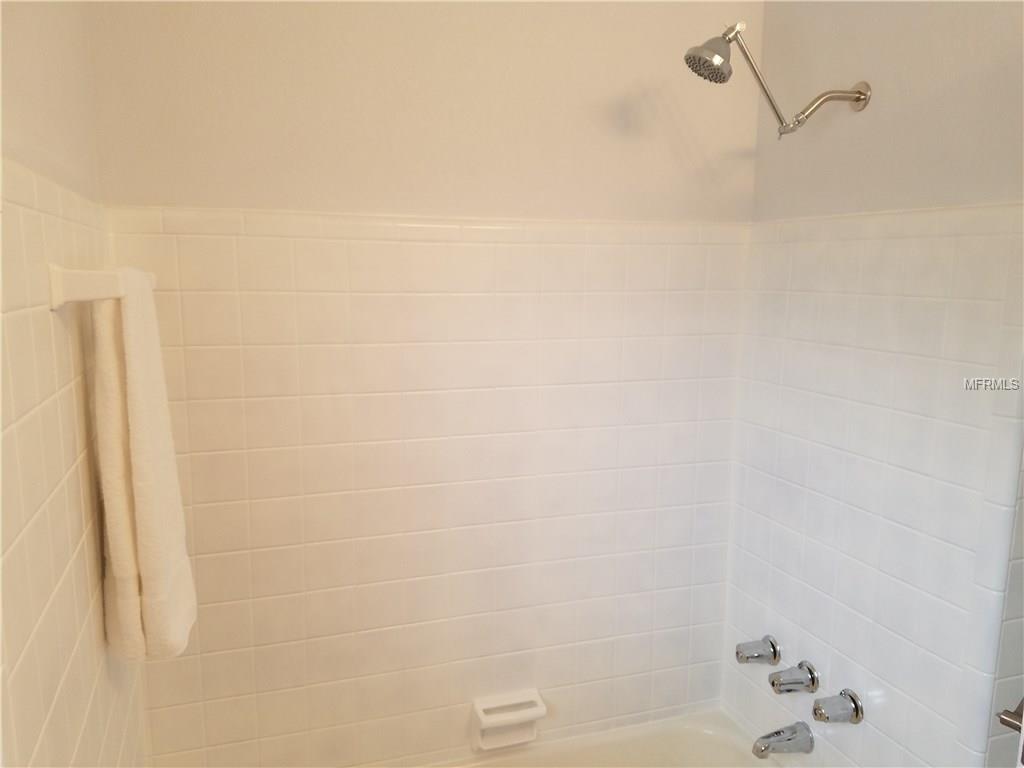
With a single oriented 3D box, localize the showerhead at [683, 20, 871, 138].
[{"bbox_3d":[0.524,-0.586,1.498,0.426,0.213,0.109,-2,8,-18],"label":"showerhead"}]

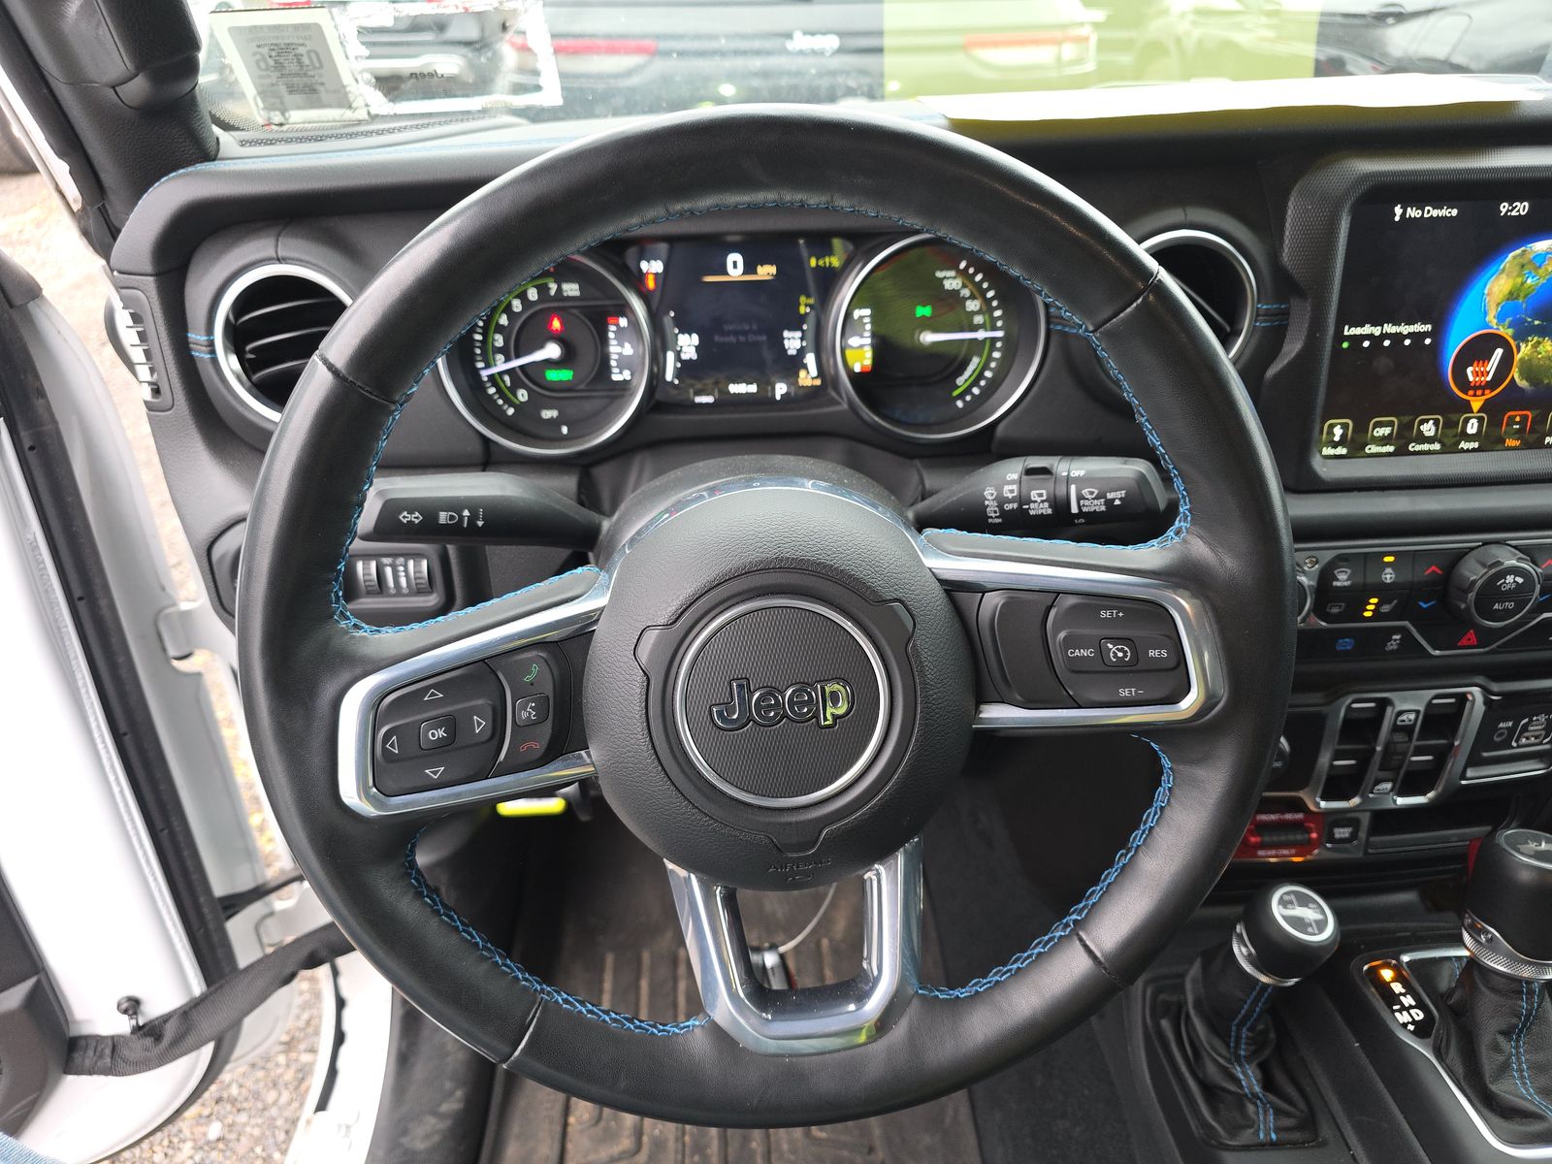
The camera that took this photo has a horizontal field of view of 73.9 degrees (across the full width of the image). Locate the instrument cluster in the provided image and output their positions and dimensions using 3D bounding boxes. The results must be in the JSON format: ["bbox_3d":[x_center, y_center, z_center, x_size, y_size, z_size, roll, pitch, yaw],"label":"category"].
[{"bbox_3d":[-0.017,-0.136,0.579,0.332,0.120,0.050,-3,25,-2],"label":"instrument cluster"}]

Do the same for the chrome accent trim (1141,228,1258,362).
[{"bbox_3d":[0.225,-0.155,0.586,0.090,0.090,0.045,-3,13,-3],"label":"chrome accent trim"}]

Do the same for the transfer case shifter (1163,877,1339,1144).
[{"bbox_3d":[0.276,0.228,0.591,0.078,0.158,0.110,-3,31,-2],"label":"transfer case shifter"}]

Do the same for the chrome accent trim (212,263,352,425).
[{"bbox_3d":[-0.252,-0.123,0.544,0.086,0.086,0.018,1,20,3],"label":"chrome accent trim"}]

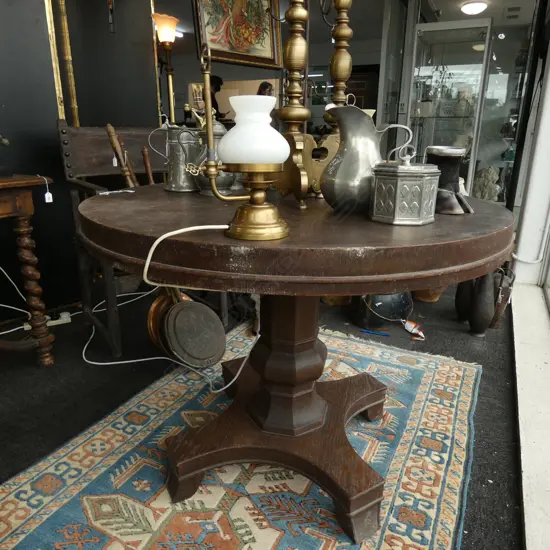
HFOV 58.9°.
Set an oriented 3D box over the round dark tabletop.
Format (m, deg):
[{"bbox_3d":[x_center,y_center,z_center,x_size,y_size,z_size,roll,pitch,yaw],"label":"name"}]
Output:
[{"bbox_3d":[0.047,-0.158,1.261,1.030,0.076,1.030,1,18,0],"label":"round dark tabletop"}]

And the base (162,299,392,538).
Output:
[{"bbox_3d":[0.038,0.208,1.377,0.596,0.692,0.596,5,18,13],"label":"base"}]

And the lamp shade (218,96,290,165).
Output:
[{"bbox_3d":[-0.034,-0.239,0.804,0.121,0.103,0.121,1,18,0],"label":"lamp shade"}]

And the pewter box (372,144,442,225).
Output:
[{"bbox_3d":[0.265,-0.189,0.997,0.130,0.148,0.130,2,18,3],"label":"pewter box"}]

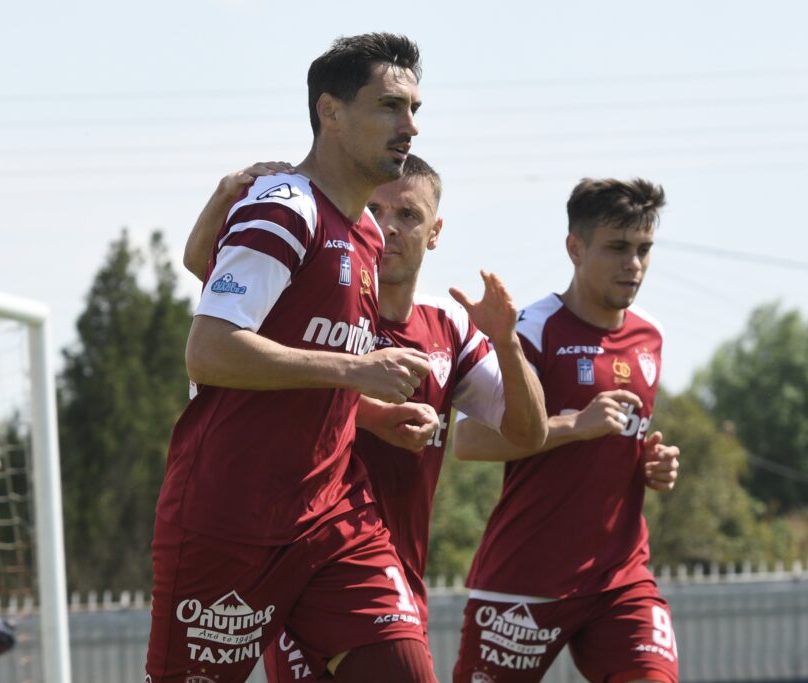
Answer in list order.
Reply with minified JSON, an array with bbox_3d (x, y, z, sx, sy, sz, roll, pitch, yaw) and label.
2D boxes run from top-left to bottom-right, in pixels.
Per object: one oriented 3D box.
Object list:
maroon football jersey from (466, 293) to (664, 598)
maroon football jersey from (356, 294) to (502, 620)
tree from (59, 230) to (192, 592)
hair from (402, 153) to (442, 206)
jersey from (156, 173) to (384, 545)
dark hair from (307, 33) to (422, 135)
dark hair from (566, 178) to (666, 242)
[{"bbox_3d":[0.319,0.210,10.250,0.480,0.620,0.320,0,0,-38],"label":"maroon football jersey"},{"bbox_3d":[-0.027,0.217,9.600,0.490,0.630,0.310,-2,-4,-12],"label":"maroon football jersey"},{"bbox_3d":[-3.846,1.701,72.000,2.200,6.600,2.200,-3,-4,0],"label":"tree"},{"bbox_3d":[-0.005,-0.292,9.600,0.160,0.125,0.190,-3,-4,10],"label":"hair"},{"bbox_3d":[-0.231,0.030,9.000,0.360,0.650,0.490,3,0,30],"label":"jersey"},{"bbox_3d":[-0.069,-0.454,9.000,0.210,0.180,0.175,-5,-4,32],"label":"dark hair"},{"bbox_3d":[0.425,-0.256,10.250,0.175,0.140,0.210,1,3,-45],"label":"dark hair"}]

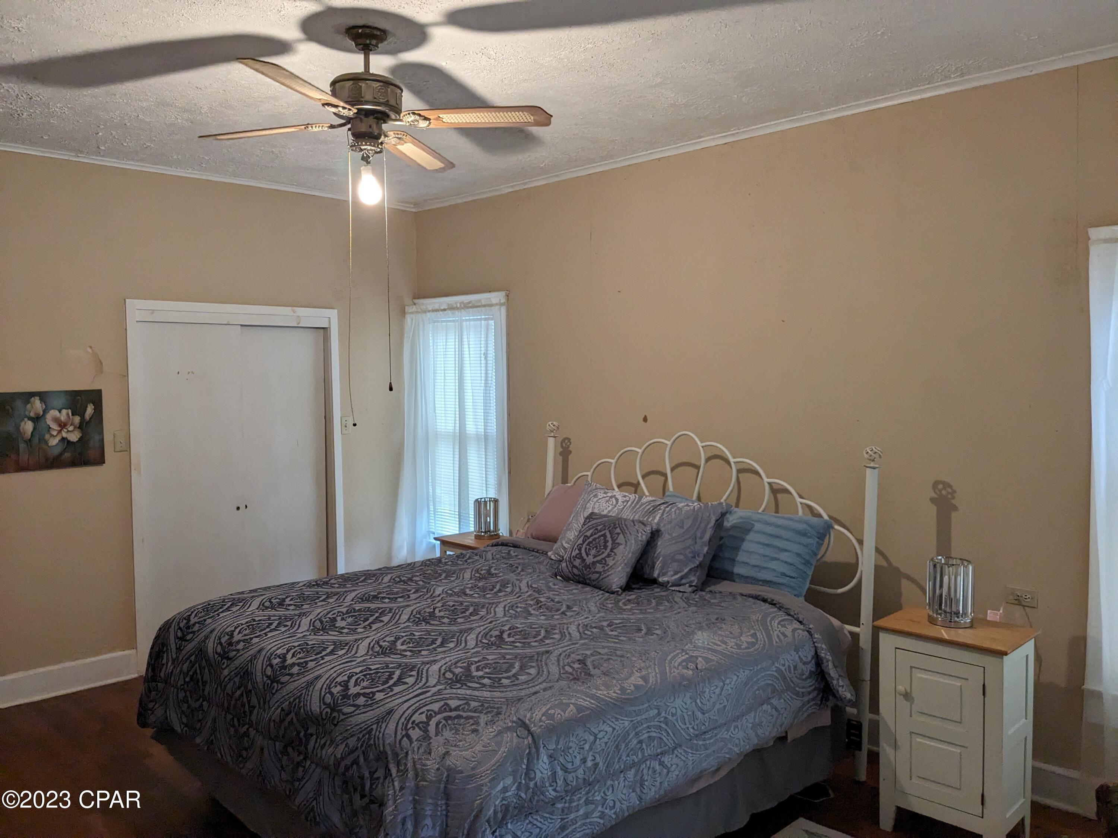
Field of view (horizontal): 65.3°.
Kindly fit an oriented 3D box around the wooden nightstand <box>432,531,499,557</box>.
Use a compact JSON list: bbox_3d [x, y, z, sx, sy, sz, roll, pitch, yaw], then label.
[{"bbox_3d":[-0.423,1.046,4.917,0.450,0.740,0.350,3,5,45],"label":"wooden nightstand"}]

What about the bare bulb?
[{"bbox_3d":[-0.641,-0.794,2.964,0.072,0.128,0.072,0,3,0],"label":"bare bulb"}]

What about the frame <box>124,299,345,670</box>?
[{"bbox_3d":[-1.927,0.360,5.318,0.130,2.092,1.322,3,5,45],"label":"frame"}]

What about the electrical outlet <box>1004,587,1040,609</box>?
[{"bbox_3d":[1.814,0.700,3.417,0.114,0.070,0.012,3,5,45],"label":"electrical outlet"}]

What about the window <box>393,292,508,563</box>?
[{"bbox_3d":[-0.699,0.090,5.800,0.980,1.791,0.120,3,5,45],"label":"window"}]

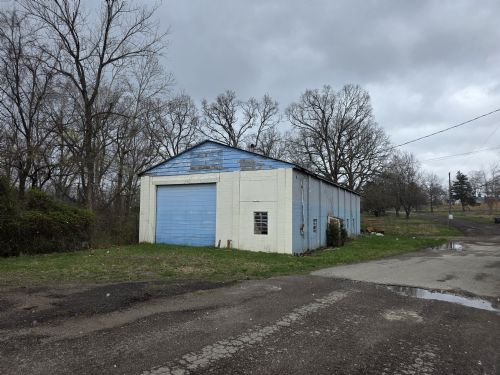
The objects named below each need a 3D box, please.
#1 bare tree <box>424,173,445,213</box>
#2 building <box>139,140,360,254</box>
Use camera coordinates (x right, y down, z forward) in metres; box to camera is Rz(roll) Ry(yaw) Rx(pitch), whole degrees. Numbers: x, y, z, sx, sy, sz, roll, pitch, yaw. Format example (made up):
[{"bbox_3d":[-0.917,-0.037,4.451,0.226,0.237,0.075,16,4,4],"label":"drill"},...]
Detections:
[{"bbox_3d":[49.985,1.355,90.000,5.600,10.837,5.400,-2,-6,29],"label":"bare tree"},{"bbox_3d":[2.713,1.321,28.812,10.209,6.049,22.991,-2,-5,26],"label":"building"}]

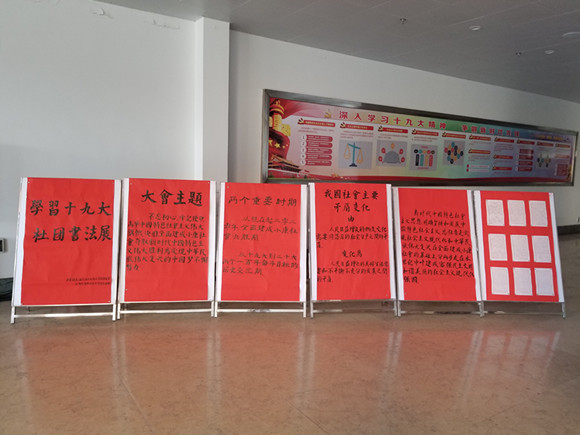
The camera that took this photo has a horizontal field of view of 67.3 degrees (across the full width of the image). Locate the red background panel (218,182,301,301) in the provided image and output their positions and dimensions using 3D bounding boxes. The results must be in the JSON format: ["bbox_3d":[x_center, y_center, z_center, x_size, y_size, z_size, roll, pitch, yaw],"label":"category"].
[{"bbox_3d":[-0.280,0.239,4.439,0.785,1.200,0.030,1,-10,-3],"label":"red background panel"}]

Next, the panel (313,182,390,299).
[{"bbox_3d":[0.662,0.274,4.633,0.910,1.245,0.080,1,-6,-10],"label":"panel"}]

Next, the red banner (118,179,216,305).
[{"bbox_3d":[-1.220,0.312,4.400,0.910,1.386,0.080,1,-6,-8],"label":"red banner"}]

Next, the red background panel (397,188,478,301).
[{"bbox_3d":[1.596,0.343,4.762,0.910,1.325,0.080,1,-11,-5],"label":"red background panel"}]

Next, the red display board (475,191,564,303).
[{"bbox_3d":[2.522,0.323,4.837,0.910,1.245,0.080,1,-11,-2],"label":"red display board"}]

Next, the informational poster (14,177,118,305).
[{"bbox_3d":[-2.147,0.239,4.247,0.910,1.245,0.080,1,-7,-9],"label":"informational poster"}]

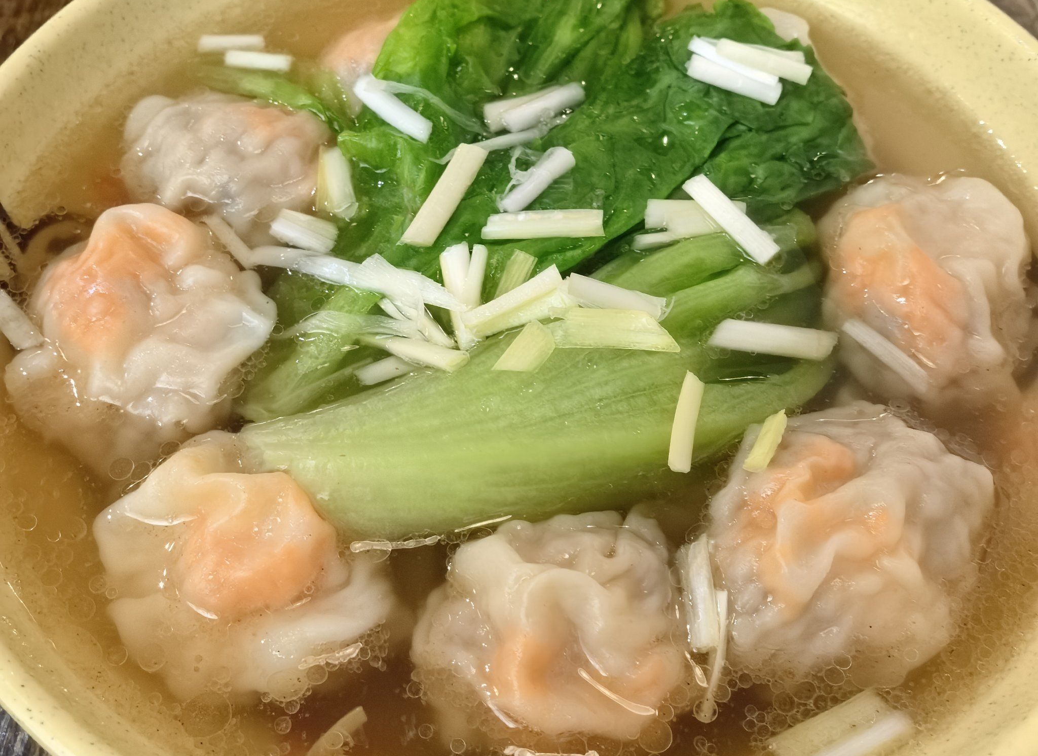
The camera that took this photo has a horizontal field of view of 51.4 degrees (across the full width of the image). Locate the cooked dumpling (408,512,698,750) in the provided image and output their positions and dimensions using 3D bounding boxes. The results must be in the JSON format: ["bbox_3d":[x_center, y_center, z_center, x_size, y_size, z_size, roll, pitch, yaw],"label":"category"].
[{"bbox_3d":[0.005,0.040,0.177,0.045,0.034,0.038,2,57,0],"label":"cooked dumpling"}]

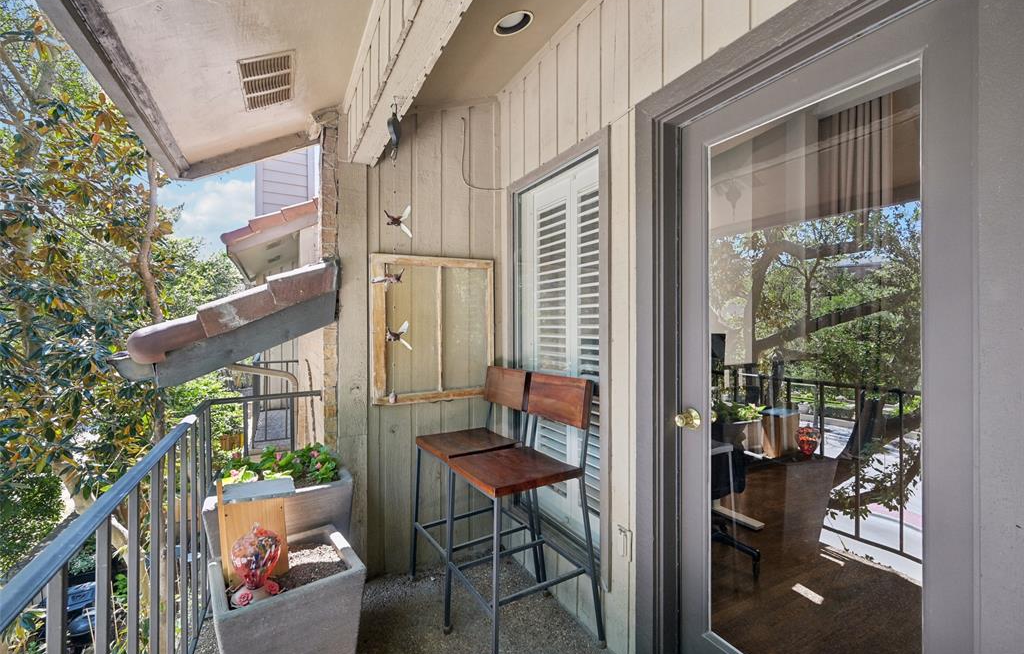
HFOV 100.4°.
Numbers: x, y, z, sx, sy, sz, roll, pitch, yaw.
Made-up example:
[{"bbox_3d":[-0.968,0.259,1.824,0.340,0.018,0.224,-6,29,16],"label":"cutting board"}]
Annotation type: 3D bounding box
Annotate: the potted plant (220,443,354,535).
[{"bbox_3d":[-0.913,0.915,1.698,0.465,0.810,0.449,0,0,-28],"label":"potted plant"}]

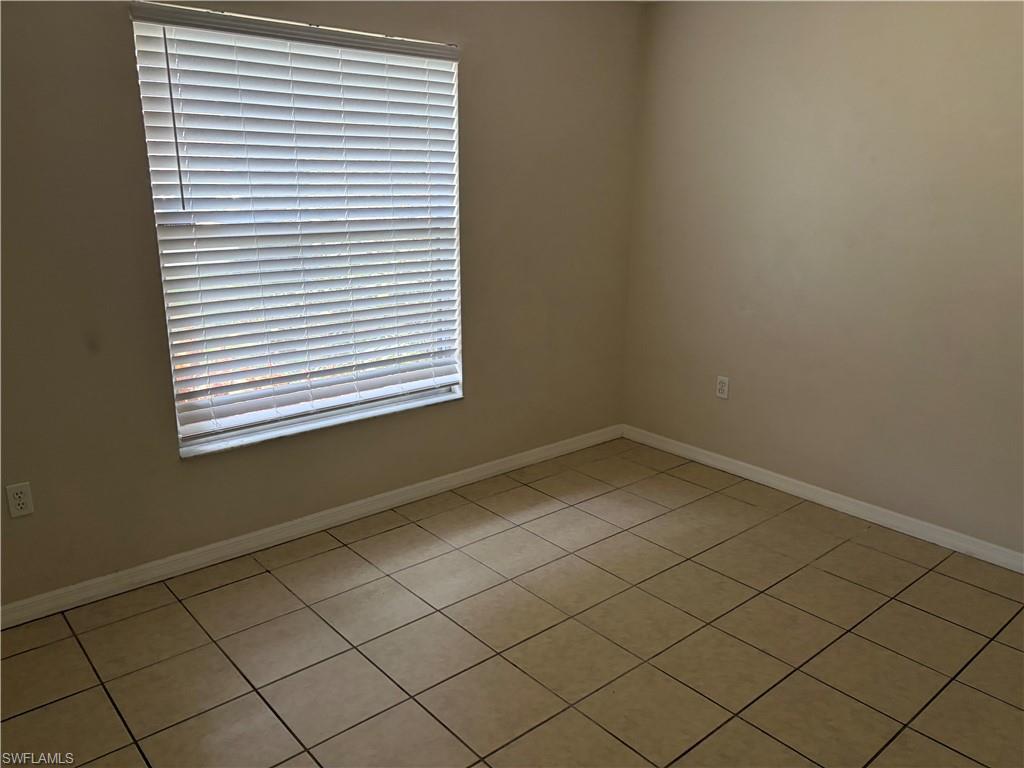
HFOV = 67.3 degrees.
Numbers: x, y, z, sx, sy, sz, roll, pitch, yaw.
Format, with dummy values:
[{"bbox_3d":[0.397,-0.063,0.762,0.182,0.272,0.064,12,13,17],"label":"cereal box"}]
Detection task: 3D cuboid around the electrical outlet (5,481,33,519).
[{"bbox_3d":[-1.678,0.397,2.627,0.071,0.114,0.008,-12,19,-39],"label":"electrical outlet"}]

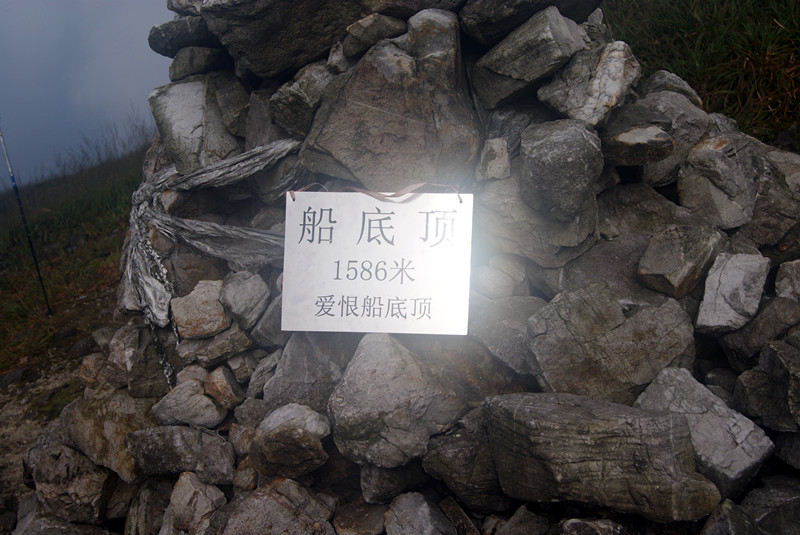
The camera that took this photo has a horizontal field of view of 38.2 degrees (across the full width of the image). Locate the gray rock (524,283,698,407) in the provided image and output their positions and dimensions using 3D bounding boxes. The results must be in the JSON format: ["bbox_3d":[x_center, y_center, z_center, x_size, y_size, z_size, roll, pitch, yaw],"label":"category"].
[{"bbox_3d":[0.455,0.164,2.500,0.357,0.259,0.220,2,7,0],"label":"gray rock"}]

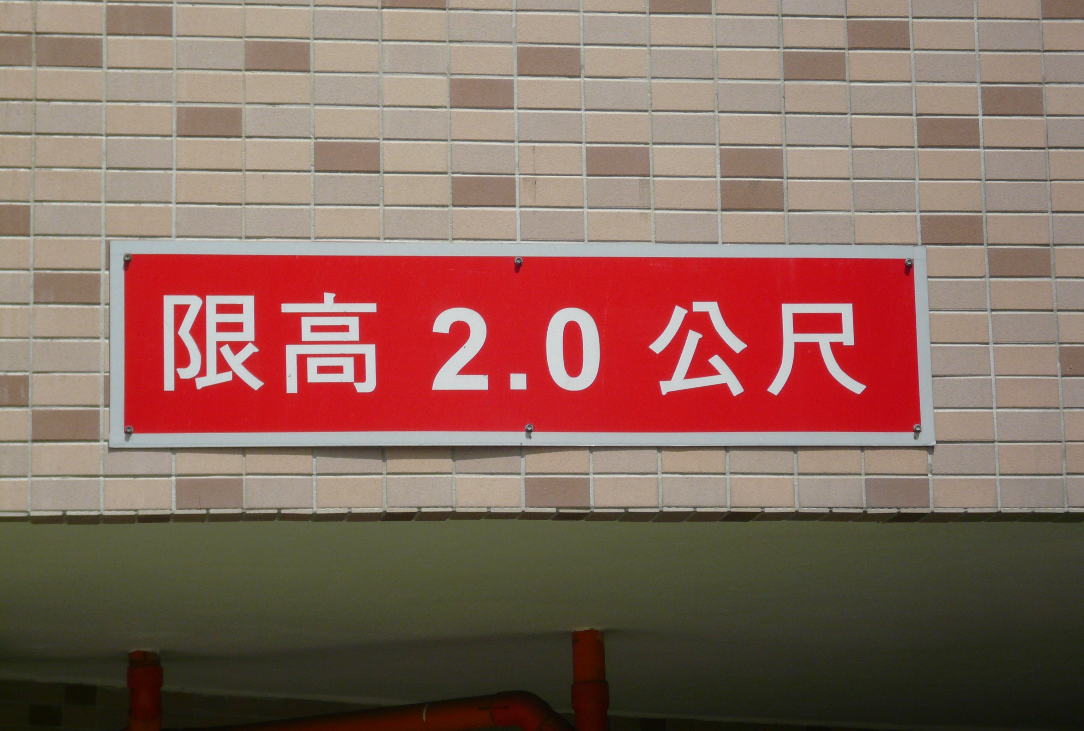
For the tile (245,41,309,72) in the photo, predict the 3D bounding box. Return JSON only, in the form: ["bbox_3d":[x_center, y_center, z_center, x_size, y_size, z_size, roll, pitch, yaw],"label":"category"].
[{"bbox_3d":[-0.387,-0.450,4.663,0.095,0.045,0.009,0,-11,-8],"label":"tile"}]

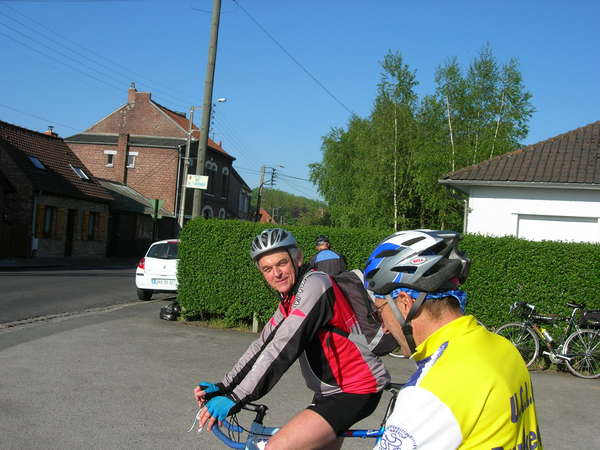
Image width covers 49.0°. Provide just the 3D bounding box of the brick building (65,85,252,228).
[{"bbox_3d":[-10.071,-3.430,50.500,7.900,11.100,15.800,3,-1,12],"label":"brick building"}]

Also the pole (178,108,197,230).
[{"bbox_3d":[-6.655,-2.385,38.388,0.280,9.000,0.280,4,-1,11],"label":"pole"}]

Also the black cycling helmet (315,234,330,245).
[{"bbox_3d":[0.325,0.210,9.600,0.210,0.160,0.280,4,-2,-30],"label":"black cycling helmet"}]

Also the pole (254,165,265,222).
[{"bbox_3d":[-4.030,-1.402,63.891,0.280,8.800,0.280,5,-1,11],"label":"pole"}]

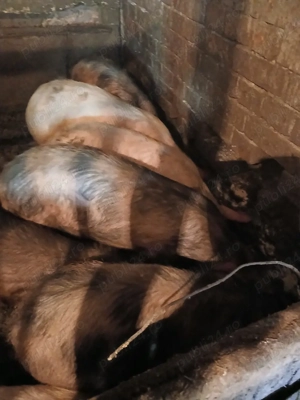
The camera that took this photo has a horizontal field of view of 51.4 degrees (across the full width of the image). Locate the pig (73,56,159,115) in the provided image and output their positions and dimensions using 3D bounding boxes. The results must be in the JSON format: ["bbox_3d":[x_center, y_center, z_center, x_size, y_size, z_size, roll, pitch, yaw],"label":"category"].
[{"bbox_3d":[-0.305,-0.865,2.910,0.390,0.650,1.250,-32,51,-28],"label":"pig"}]

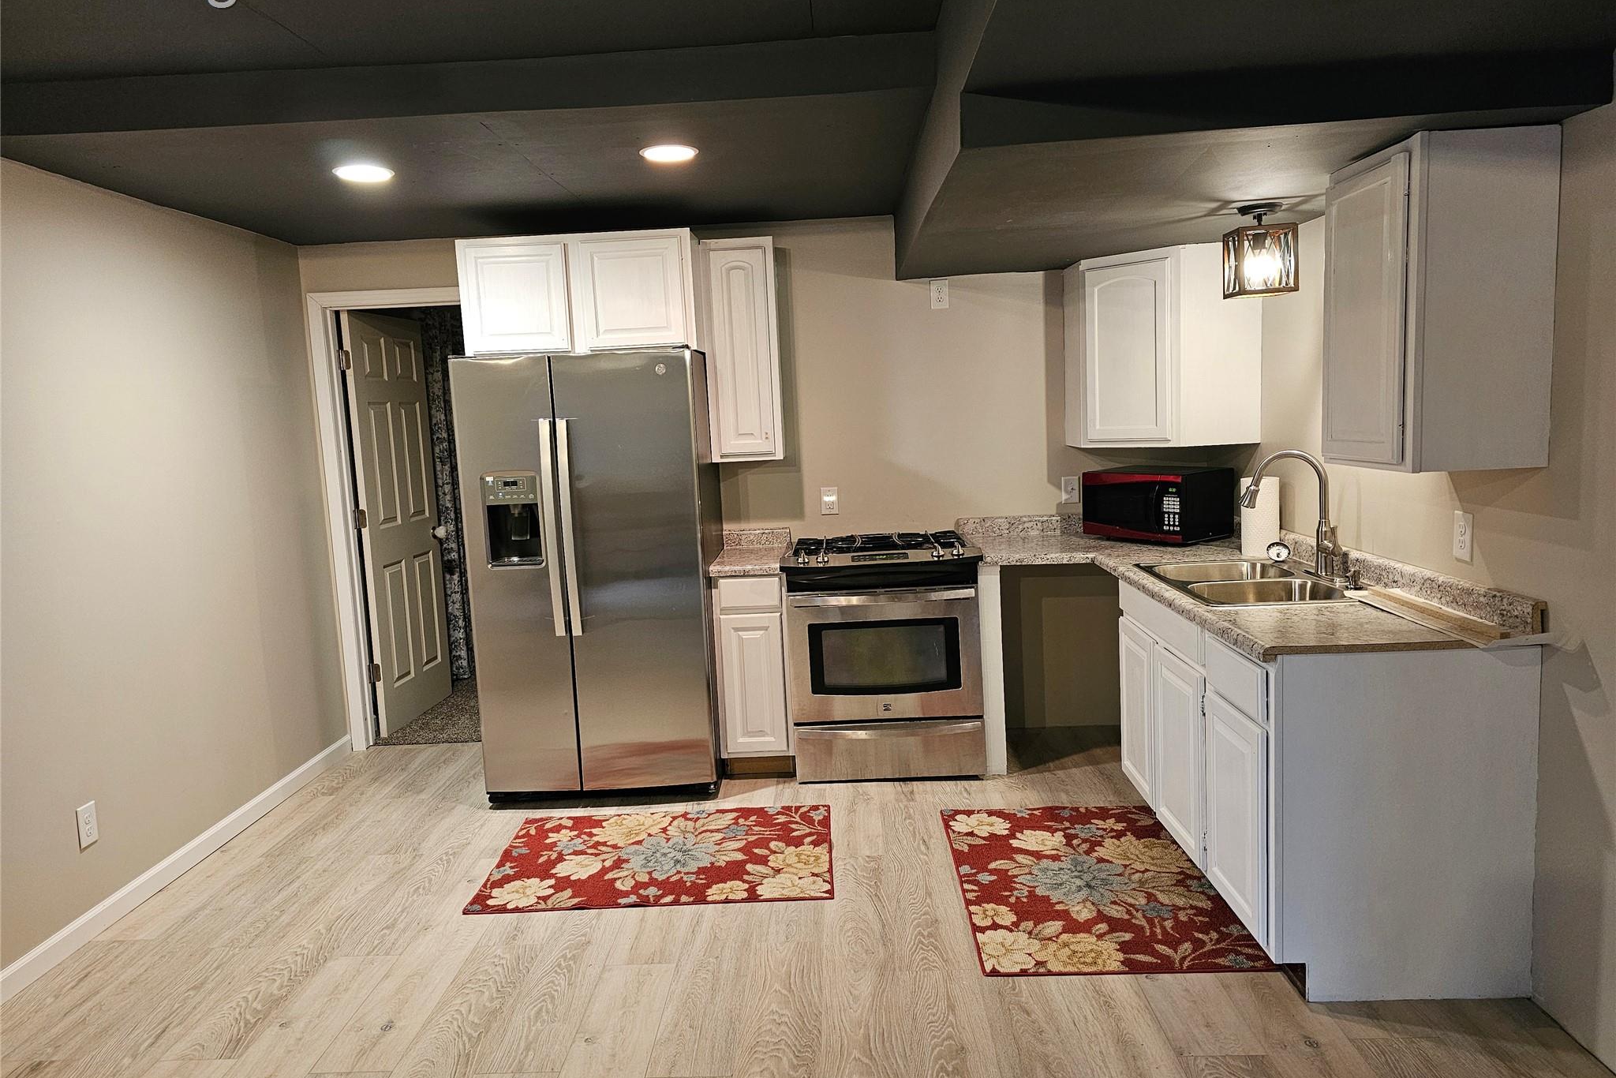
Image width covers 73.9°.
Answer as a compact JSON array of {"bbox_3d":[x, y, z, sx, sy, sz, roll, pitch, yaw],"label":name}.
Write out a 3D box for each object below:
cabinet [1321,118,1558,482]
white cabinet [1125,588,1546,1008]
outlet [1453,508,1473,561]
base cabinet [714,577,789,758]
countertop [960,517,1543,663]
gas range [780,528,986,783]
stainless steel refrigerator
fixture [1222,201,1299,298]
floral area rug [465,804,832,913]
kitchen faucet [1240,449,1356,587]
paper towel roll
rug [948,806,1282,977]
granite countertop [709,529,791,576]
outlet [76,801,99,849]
[{"bbox_3d":[1.537,-0.565,2.664,0.328,0.760,0.446,-2,7,2],"label":"cabinet"},{"bbox_3d":[1.449,0.621,3.269,0.642,0.876,1.363,-2,7,2],"label":"white cabinet"},{"bbox_3d":[1.727,-0.006,2.833,0.009,0.118,0.076,-2,7,2],"label":"outlet"},{"bbox_3d":[-0.208,0.521,4.639,0.303,0.853,0.627,-2,7,2],"label":"base cabinet"},{"bbox_3d":[1.208,0.087,3.709,1.121,0.119,2.343,-3,7,2],"label":"countertop"},{"bbox_3d":[0.319,0.484,4.582,0.767,0.945,0.700,-3,7,2],"label":"gas range"},{"bbox_3d":[-0.849,0.134,4.495,0.910,1.775,0.800,-3,7,2],"label":"stainless steel refrigerator"},{"bbox_3d":[1.395,-0.888,3.314,0.170,0.268,0.170,-2,7,5],"label":"fixture"},{"bbox_3d":[-0.499,1.098,3.747,1.169,0.010,0.798,-3,7,2],"label":"floral area rug"},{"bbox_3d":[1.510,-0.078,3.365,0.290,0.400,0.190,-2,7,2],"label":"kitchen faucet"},{"bbox_3d":[1.659,-0.085,3.935,0.138,0.283,0.138,-3,7,2],"label":"paper towel roll"},{"bbox_3d":[0.879,1.070,3.414,0.793,0.010,1.180,-3,7,2],"label":"rug"},{"bbox_3d":[-0.236,0.050,4.600,0.311,0.119,0.644,-3,7,2],"label":"granite countertop"},{"bbox_3d":[-2.210,0.880,3.302,0.009,0.118,0.076,-2,7,2],"label":"outlet"}]

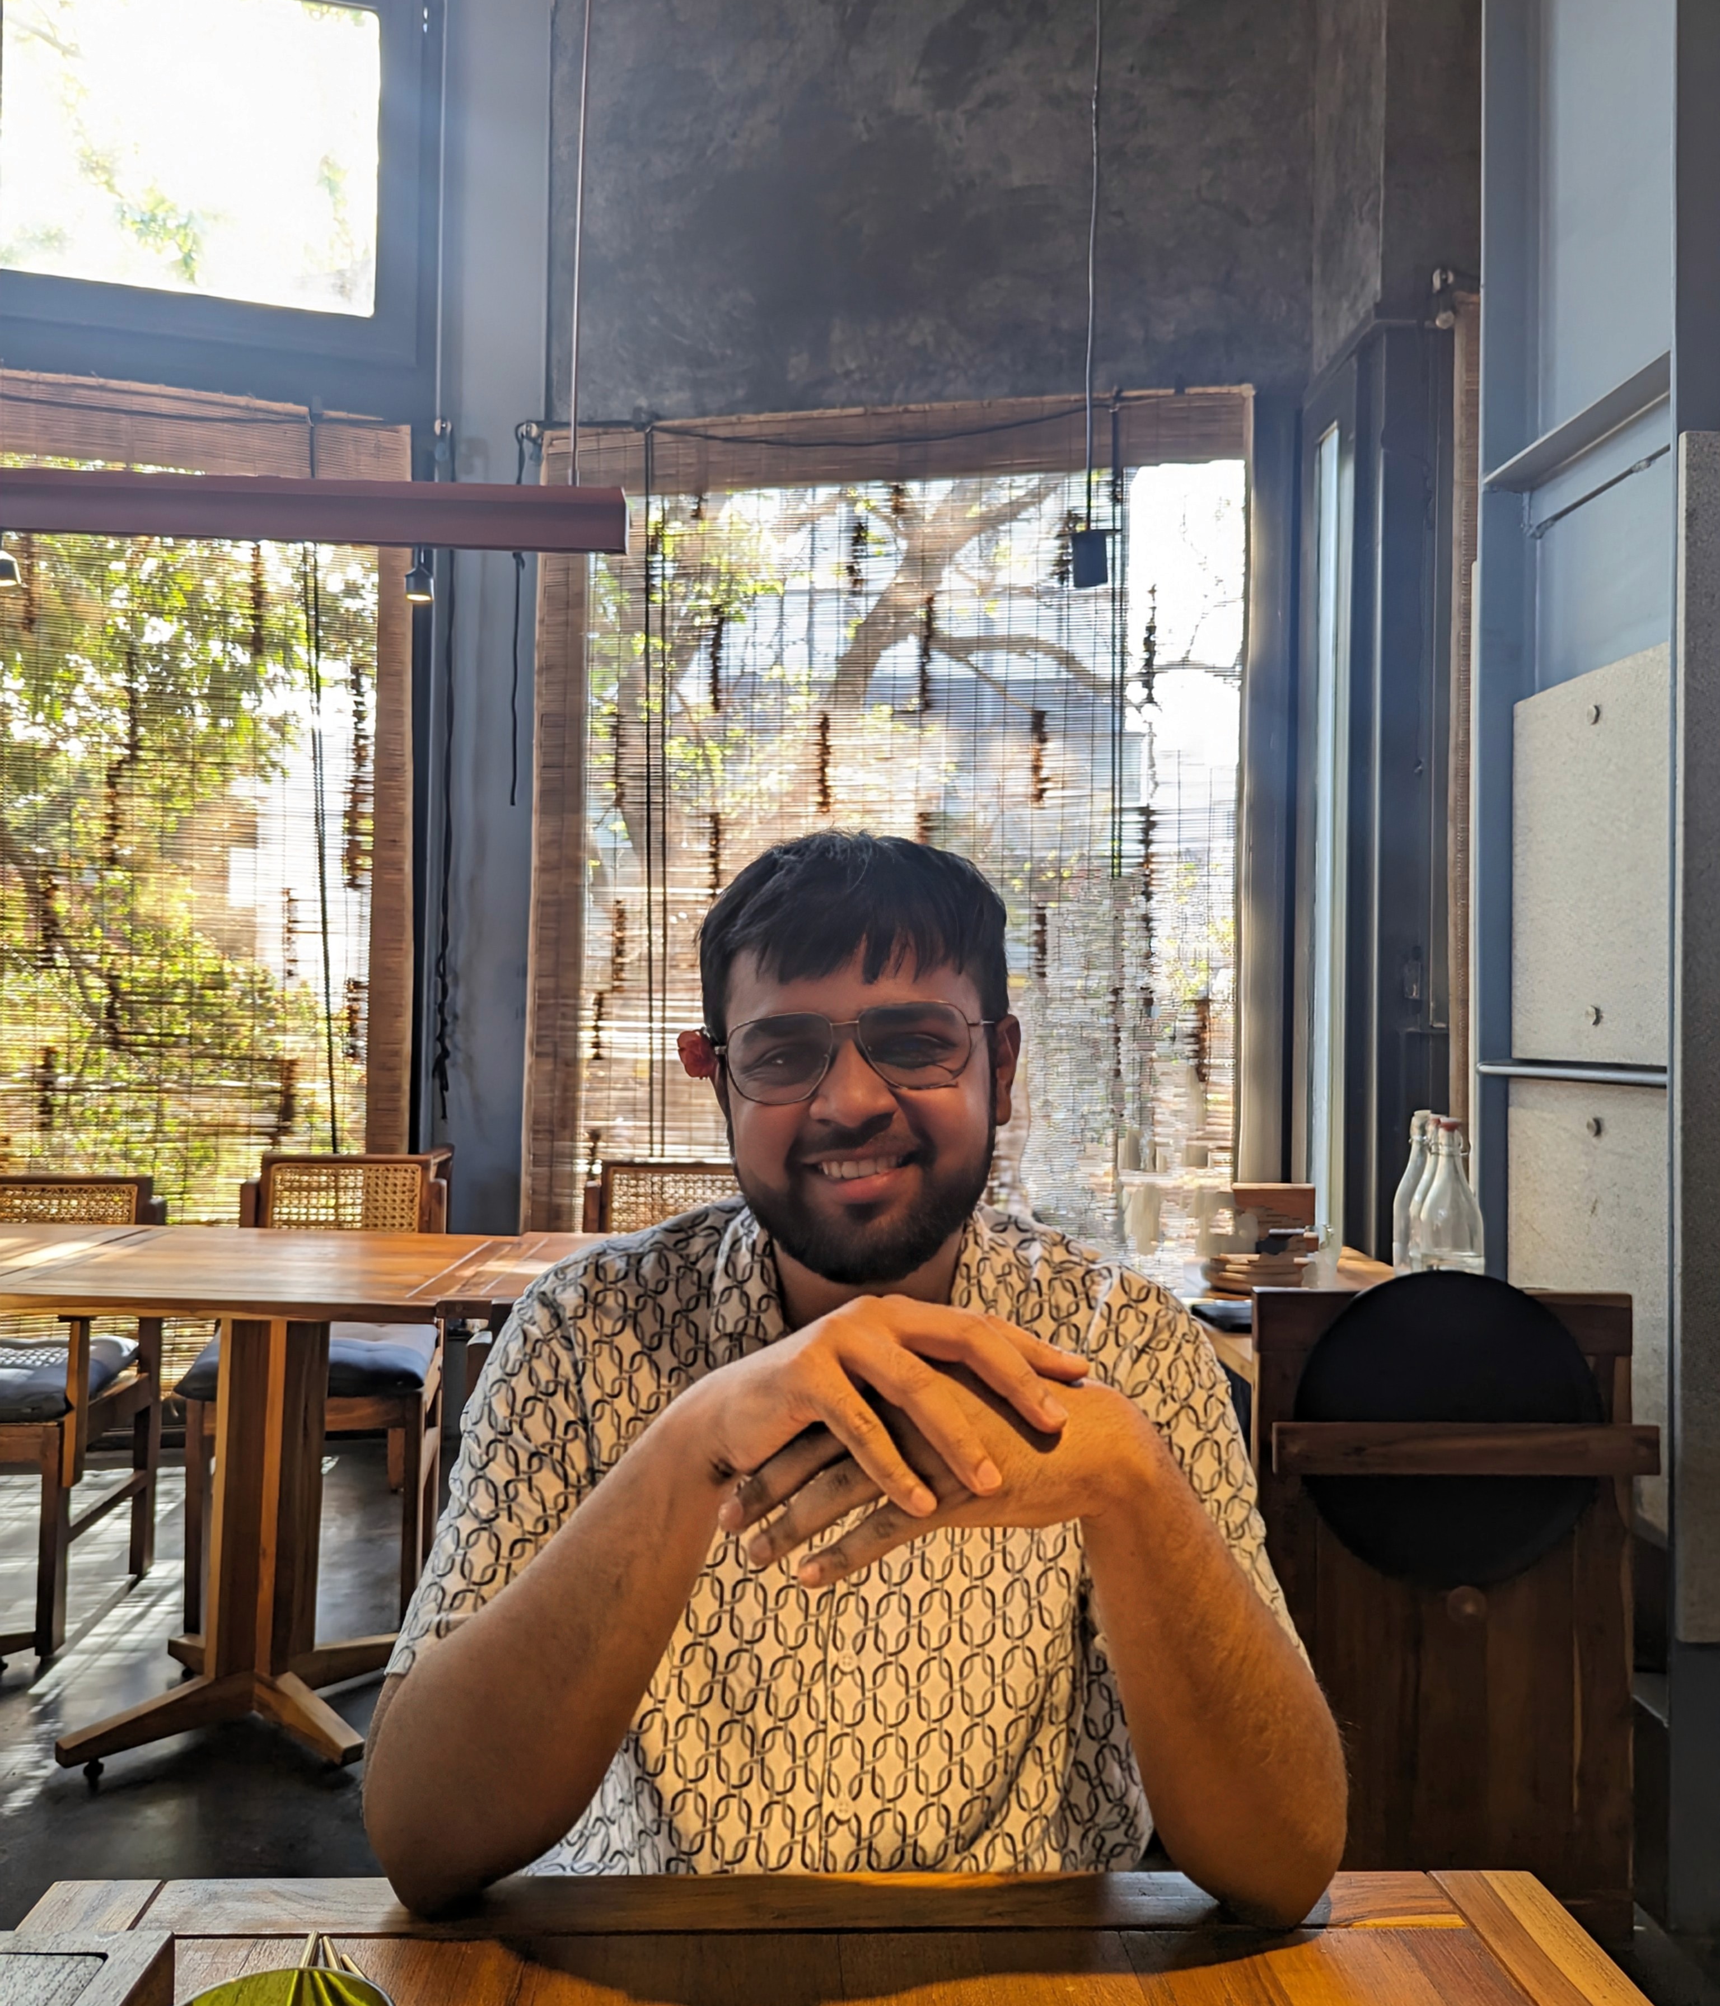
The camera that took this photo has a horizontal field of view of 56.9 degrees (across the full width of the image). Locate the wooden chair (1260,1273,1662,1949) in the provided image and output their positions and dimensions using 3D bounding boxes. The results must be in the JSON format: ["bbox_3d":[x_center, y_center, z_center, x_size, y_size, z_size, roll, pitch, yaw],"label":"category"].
[{"bbox_3d":[0.750,0.785,2.160,0.490,0.830,0.420,1,-1,-2],"label":"wooden chair"}]

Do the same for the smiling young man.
[{"bbox_3d":[0.000,0.504,0.830,0.500,1.200,0.600,1,-1,-2],"label":"smiling young man"}]

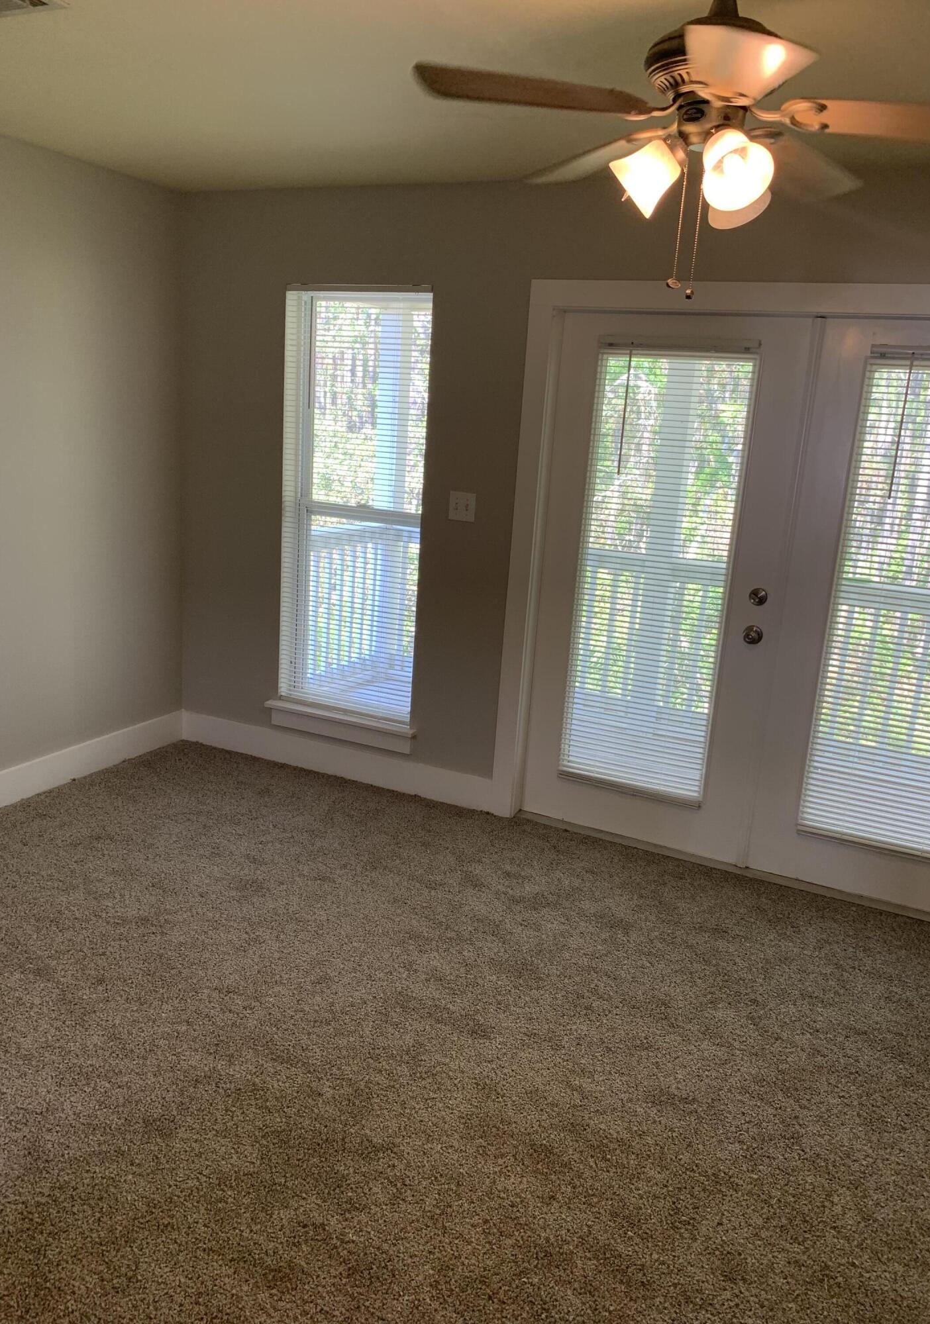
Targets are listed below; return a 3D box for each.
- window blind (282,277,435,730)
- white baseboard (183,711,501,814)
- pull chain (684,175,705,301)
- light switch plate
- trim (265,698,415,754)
[{"bbox_3d":[-0.469,-0.649,4.273,0.686,1.799,0.100,10,15,24],"label":"window blind"},{"bbox_3d":[-0.628,0.436,4.518,1.645,0.148,0.018,10,15,24],"label":"white baseboard"},{"bbox_3d":[0.408,-0.749,1.755,0.016,0.210,0.016,10,15,24],"label":"pull chain"},{"bbox_3d":[-0.012,-0.623,3.994,0.115,0.112,0.010,10,15,24],"label":"light switch plate"},{"bbox_3d":[-0.553,0.289,4.465,0.757,0.106,0.112,10,15,24],"label":"trim"}]

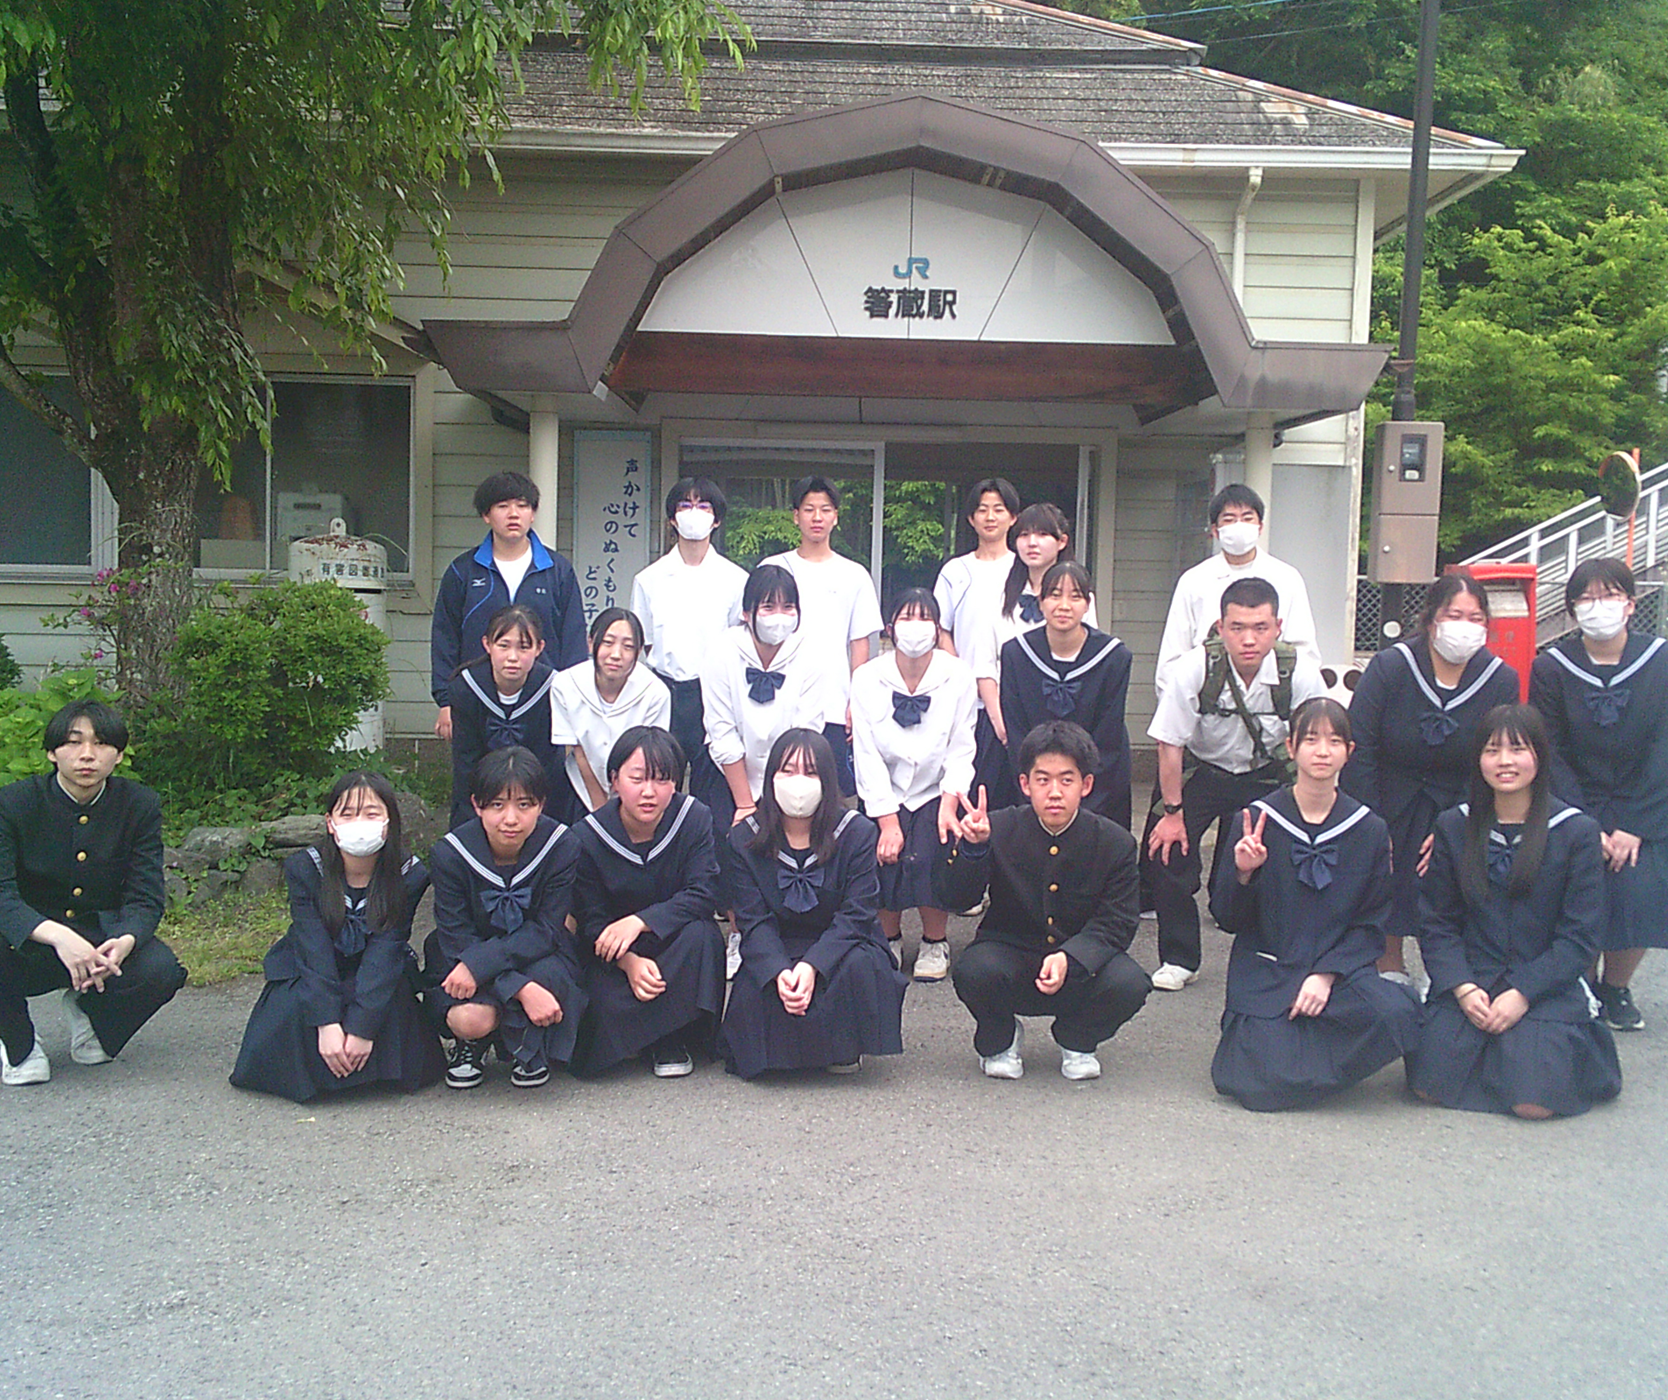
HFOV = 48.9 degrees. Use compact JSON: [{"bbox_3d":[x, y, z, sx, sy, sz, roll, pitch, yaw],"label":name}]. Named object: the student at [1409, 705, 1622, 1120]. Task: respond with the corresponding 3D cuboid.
[{"bbox_3d":[1.796,0.519,4.840,0.540,1.013,0.640,3,4,21],"label":"student"}]

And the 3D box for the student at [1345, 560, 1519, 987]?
[{"bbox_3d":[1.935,0.311,5.918,0.557,1.430,0.930,2,4,12],"label":"student"}]

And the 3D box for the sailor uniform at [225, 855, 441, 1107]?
[{"bbox_3d":[-1.281,0.672,4.730,0.540,0.574,0.580,1,4,-7],"label":"sailor uniform"}]

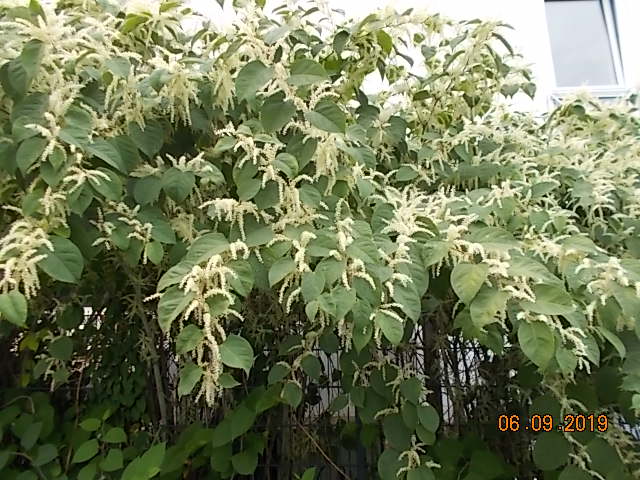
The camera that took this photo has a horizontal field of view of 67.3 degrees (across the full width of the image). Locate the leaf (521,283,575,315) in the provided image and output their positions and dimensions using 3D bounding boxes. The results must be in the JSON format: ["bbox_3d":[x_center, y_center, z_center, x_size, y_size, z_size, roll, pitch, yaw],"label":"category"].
[{"bbox_3d":[0.748,0.192,1.580,0.170,0.132,0.037,2,-43,32],"label":"leaf"}]

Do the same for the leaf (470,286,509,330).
[{"bbox_3d":[0.652,0.264,1.850,0.119,0.198,0.030,28,-18,33],"label":"leaf"}]

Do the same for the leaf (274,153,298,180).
[{"bbox_3d":[-0.146,-0.326,2.100,0.099,0.132,0.030,-32,-13,-20],"label":"leaf"}]

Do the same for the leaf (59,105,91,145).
[{"bbox_3d":[-0.865,-0.401,1.700,0.120,0.146,0.030,6,-6,-29],"label":"leaf"}]

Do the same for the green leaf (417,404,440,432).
[{"bbox_3d":[0.485,0.798,2.150,0.095,0.129,0.030,-22,-30,-6],"label":"green leaf"}]

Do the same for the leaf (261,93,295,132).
[{"bbox_3d":[-0.186,-0.566,2.150,0.151,0.192,0.030,13,-14,-2],"label":"leaf"}]

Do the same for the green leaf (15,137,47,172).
[{"bbox_3d":[-1.080,-0.320,1.800,0.102,0.151,0.033,29,-31,-23],"label":"green leaf"}]

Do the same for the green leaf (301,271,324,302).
[{"bbox_3d":[-0.031,0.194,2.000,0.096,0.149,0.030,4,-32,2],"label":"green leaf"}]

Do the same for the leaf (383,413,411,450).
[{"bbox_3d":[0.342,0.857,2.150,0.119,0.160,0.030,0,-30,9],"label":"leaf"}]

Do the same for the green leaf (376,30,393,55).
[{"bbox_3d":[0.335,-1.027,2.500,0.074,0.151,0.033,-21,-10,5],"label":"green leaf"}]

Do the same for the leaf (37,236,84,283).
[{"bbox_3d":[-0.810,0.061,1.500,0.126,0.180,0.040,-35,-6,-40],"label":"leaf"}]

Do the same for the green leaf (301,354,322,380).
[{"bbox_3d":[-0.035,0.517,1.950,0.081,0.116,0.030,-24,-24,-13],"label":"green leaf"}]

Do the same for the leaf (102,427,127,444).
[{"bbox_3d":[-0.791,0.752,1.850,0.092,0.080,0.030,0,-50,-29],"label":"leaf"}]

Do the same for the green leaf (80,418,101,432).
[{"bbox_3d":[-1.122,0.907,2.350,0.089,0.070,0.025,9,-46,-21],"label":"green leaf"}]

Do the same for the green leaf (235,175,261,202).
[{"bbox_3d":[-0.264,-0.191,1.750,0.091,0.102,0.030,9,-10,-8],"label":"green leaf"}]

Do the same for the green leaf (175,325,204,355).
[{"bbox_3d":[-0.445,0.342,1.650,0.108,0.091,0.024,-34,-21,-34],"label":"green leaf"}]

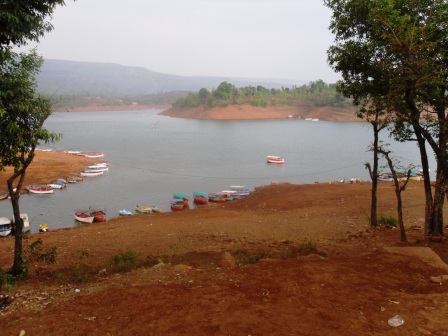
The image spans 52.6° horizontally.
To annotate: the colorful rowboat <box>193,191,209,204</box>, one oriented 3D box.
[{"bbox_3d":[-4.233,5.330,81.465,1.600,2.000,4.800,-5,10,-30],"label":"colorful rowboat"}]

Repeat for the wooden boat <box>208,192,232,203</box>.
[{"bbox_3d":[-0.741,5.176,82.981,4.600,1.600,1.700,5,10,28],"label":"wooden boat"}]

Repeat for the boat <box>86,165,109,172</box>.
[{"bbox_3d":[-32.444,0.150,115.414,5.600,1.700,1.800,-2,9,-12],"label":"boat"}]

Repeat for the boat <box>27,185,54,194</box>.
[{"bbox_3d":[-36.273,4.316,89.575,4.900,1.300,1.700,2,9,13],"label":"boat"}]

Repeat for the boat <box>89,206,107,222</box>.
[{"bbox_3d":[-19.540,7.097,70.115,1.650,1.900,4.700,-5,10,-32],"label":"boat"}]

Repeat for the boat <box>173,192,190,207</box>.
[{"bbox_3d":[-7.564,5.446,80.235,1.700,1.900,5.000,-4,10,-25],"label":"boat"}]

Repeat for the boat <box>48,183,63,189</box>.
[{"bbox_3d":[-35.163,3.470,95.092,4.200,1.300,1.600,4,10,25],"label":"boat"}]

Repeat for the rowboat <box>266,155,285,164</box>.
[{"bbox_3d":[15.069,-2.472,132.389,5.600,2.200,1.800,5,10,30],"label":"rowboat"}]

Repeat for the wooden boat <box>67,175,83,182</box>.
[{"bbox_3d":[-33.207,2.618,101.302,3.800,1.100,1.500,4,9,22],"label":"wooden boat"}]

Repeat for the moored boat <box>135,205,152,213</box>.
[{"bbox_3d":[-13.426,6.711,75.674,3.000,1.000,1.600,5,10,32],"label":"moored boat"}]

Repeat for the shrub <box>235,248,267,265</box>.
[{"bbox_3d":[0.702,2.350,12.000,0.820,0.400,0.600,0,9,0],"label":"shrub"}]

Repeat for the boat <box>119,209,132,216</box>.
[{"bbox_3d":[-15.999,7.085,73.368,2.400,0.950,1.450,5,10,32],"label":"boat"}]

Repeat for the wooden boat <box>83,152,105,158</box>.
[{"bbox_3d":[-40.676,-3.769,142.933,5.400,1.100,1.700,-1,9,-9],"label":"wooden boat"}]

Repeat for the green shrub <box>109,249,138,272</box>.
[{"bbox_3d":[-2.884,2.655,13.000,0.820,0.620,0.720,0,9,0],"label":"green shrub"}]

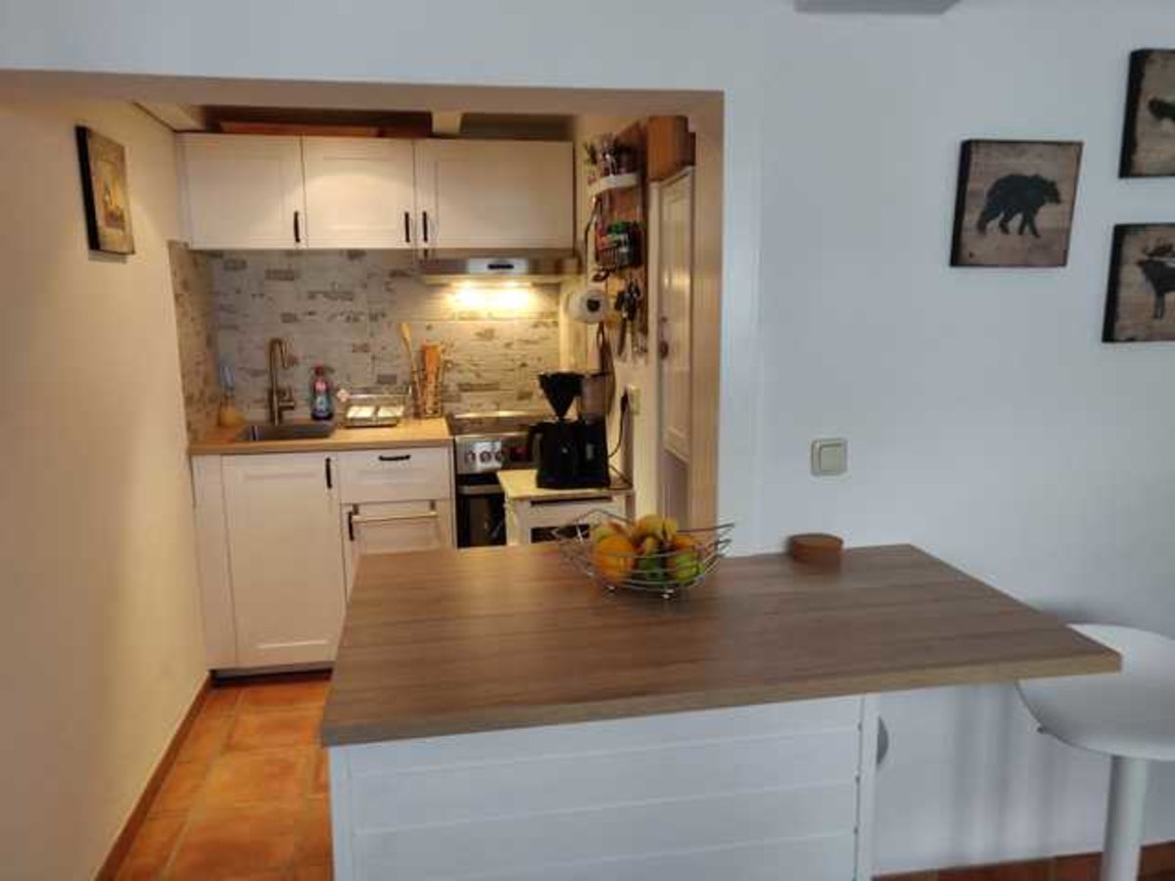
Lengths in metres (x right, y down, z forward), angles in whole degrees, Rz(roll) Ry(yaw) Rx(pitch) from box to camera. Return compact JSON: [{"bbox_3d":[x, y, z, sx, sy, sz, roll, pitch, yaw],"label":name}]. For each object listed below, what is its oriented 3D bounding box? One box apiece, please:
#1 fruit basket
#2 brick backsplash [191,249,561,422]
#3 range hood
[{"bbox_3d":[0.104,0.219,1.585,0.330,0.126,0.310,-2,10,-10],"label":"fruit basket"},{"bbox_3d":[-0.821,-0.444,3.612,1.430,0.710,0.020,-2,10,-10],"label":"brick backsplash"},{"bbox_3d":[-0.365,-0.687,3.399,0.600,0.140,0.490,-2,10,-10],"label":"range hood"}]

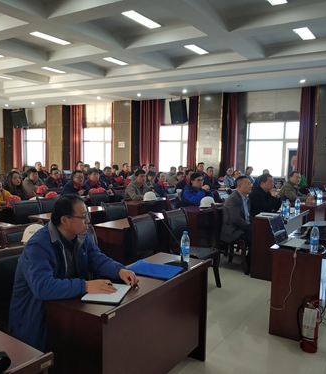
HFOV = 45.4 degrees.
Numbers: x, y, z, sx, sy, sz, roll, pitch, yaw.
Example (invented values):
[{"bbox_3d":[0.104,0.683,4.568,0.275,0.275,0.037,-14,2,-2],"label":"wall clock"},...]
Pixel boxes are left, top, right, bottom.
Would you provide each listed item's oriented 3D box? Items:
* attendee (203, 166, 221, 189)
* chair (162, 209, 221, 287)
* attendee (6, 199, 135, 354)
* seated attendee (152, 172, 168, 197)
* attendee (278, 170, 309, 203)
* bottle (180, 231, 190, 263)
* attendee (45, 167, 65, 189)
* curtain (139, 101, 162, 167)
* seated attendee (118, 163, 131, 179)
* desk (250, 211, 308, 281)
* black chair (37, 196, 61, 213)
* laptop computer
[{"bbox_3d":[1.329,0.113,10.042,0.750,1.270,0.520,4,6,32],"label":"attendee"},{"bbox_3d":[0.317,0.740,4.545,0.600,0.920,0.480,4,6,32],"label":"chair"},{"bbox_3d":[-0.590,0.703,2.561,0.880,1.300,0.610,4,6,32],"label":"attendee"},{"bbox_3d":[-0.063,0.317,7.827,0.750,1.220,0.500,4,5,32],"label":"seated attendee"},{"bbox_3d":[2.390,0.372,7.071,0.800,1.300,0.580,4,6,32],"label":"attendee"},{"bbox_3d":[0.168,0.448,2.928,0.066,0.229,0.066,1,5,0],"label":"bottle"},{"bbox_3d":[-2.263,0.217,8.260,0.760,1.230,0.550,4,6,32],"label":"attendee"},{"bbox_3d":[-0.466,-1.664,13.654,0.860,2.750,0.200,4,6,32],"label":"curtain"},{"bbox_3d":[-1.106,-0.058,11.532,0.680,1.250,0.520,4,6,32],"label":"seated attendee"},{"bbox_3d":[1.681,0.759,5.501,0.465,0.770,1.230,4,6,32],"label":"desk"},{"bbox_3d":[-1.508,0.609,5.826,0.580,0.930,0.460,4,6,32],"label":"black chair"},{"bbox_3d":[1.200,0.418,3.641,0.320,0.245,0.330,5,7,41],"label":"laptop computer"}]

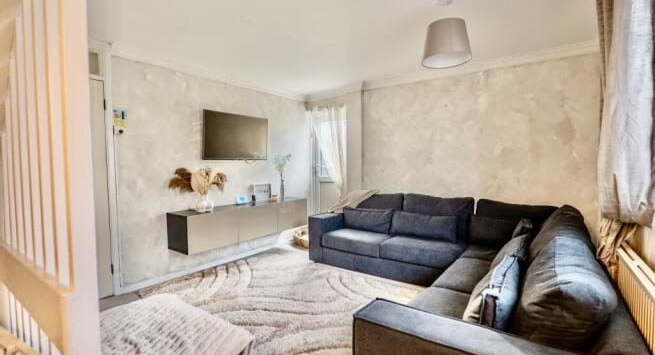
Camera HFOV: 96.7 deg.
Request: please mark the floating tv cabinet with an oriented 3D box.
[{"bbox_3d":[-0.993,0.538,3.674,0.400,0.386,1.800,1,3,35],"label":"floating tv cabinet"}]

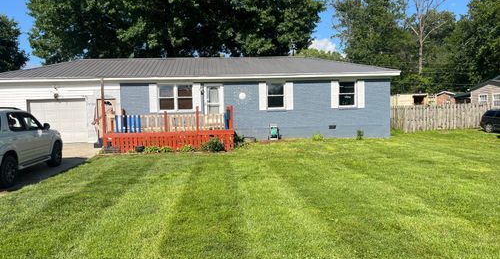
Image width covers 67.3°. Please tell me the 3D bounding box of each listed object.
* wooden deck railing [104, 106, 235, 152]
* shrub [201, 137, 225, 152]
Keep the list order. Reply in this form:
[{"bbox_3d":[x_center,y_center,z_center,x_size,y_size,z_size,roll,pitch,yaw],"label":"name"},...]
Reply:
[{"bbox_3d":[-3.528,-0.073,17.145,5.550,1.880,2.100,-1,3,-4],"label":"wooden deck railing"},{"bbox_3d":[-1.548,0.619,15.500,0.950,0.620,0.850,-1,3,-4],"label":"shrub"}]

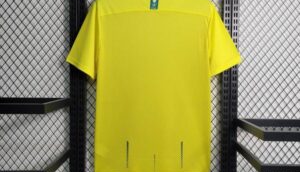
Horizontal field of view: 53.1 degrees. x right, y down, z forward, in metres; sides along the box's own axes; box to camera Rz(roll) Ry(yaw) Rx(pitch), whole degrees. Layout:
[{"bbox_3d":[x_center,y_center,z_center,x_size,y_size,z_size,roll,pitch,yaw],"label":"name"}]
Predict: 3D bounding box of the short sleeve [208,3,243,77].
[{"bbox_3d":[0.284,-0.175,1.130,0.130,0.280,0.080,0,0,0],"label":"short sleeve"}]

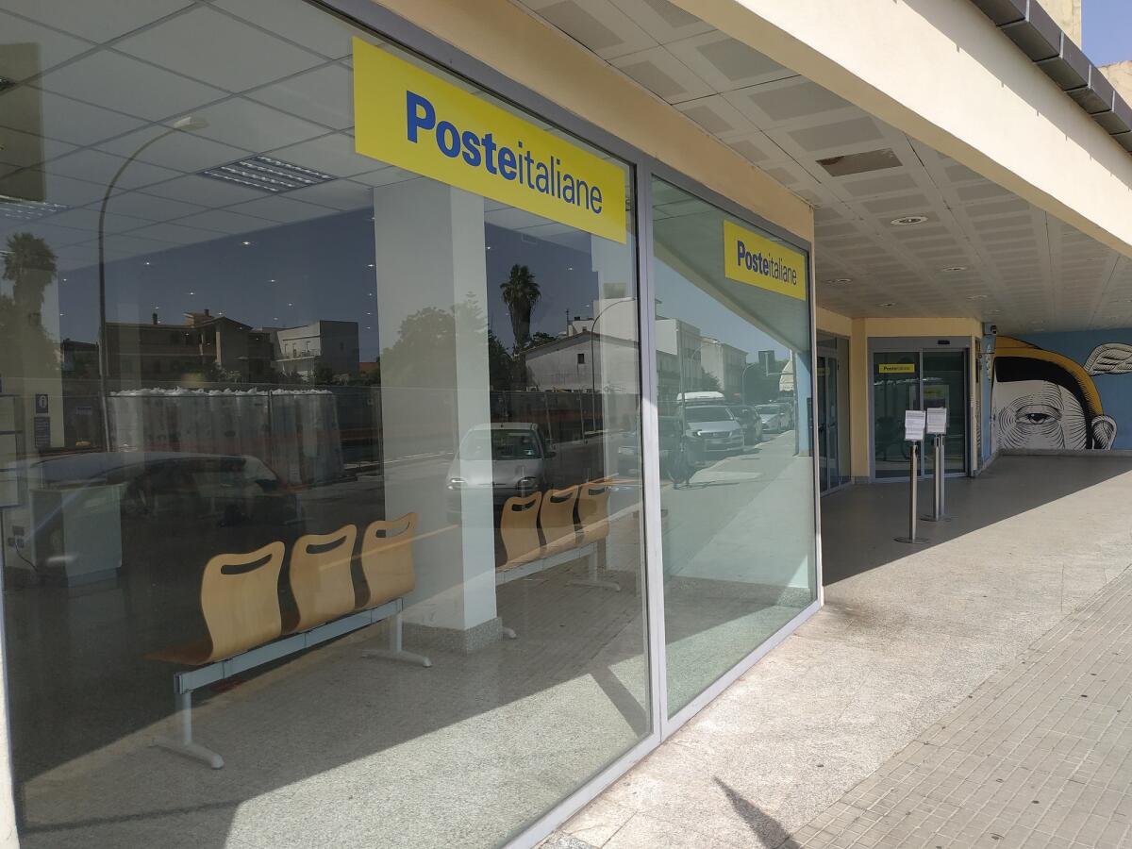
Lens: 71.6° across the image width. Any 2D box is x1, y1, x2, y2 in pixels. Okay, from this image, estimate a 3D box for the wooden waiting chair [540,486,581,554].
[{"bbox_3d":[-0.218,0.741,5.844,0.510,0.530,0.470,-1,2,30],"label":"wooden waiting chair"}]

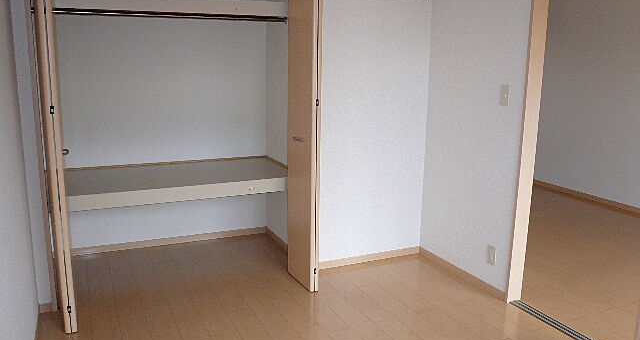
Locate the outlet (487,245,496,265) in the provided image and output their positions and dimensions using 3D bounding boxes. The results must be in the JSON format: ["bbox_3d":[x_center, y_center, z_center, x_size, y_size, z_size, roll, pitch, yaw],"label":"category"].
[{"bbox_3d":[1.069,0.536,3.230,0.010,0.120,0.070,-5,12,-25],"label":"outlet"}]

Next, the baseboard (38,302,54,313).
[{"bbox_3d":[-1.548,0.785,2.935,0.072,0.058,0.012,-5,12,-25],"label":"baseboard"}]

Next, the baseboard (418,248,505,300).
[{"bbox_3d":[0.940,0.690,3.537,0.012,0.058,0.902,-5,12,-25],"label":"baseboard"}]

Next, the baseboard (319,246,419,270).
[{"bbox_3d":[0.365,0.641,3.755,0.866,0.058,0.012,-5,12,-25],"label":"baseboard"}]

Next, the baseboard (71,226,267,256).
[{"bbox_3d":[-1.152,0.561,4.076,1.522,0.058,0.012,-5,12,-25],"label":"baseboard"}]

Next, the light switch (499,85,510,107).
[{"bbox_3d":[1.081,-0.434,3.032,0.010,0.120,0.070,-5,12,-25],"label":"light switch"}]

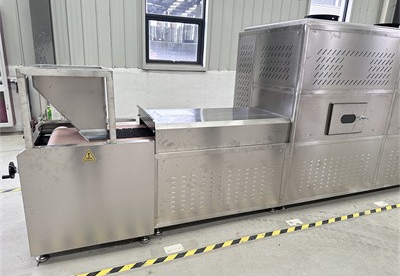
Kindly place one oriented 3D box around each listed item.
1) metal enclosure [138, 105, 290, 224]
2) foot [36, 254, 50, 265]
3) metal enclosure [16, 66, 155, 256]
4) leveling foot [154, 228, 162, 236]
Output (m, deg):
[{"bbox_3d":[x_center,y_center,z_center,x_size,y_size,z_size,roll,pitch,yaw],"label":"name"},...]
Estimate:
[{"bbox_3d":[0.095,0.189,2.642,1.221,0.903,0.732,-4,17,-21],"label":"metal enclosure"},{"bbox_3d":[-1.116,0.831,1.962,0.084,0.053,0.084,-4,17,-21],"label":"foot"},{"bbox_3d":[-0.868,0.080,2.224,0.855,1.257,0.759,-4,17,-21],"label":"metal enclosure"},{"bbox_3d":[-0.354,0.780,2.336,0.060,0.062,0.060,-4,16,-21],"label":"leveling foot"}]

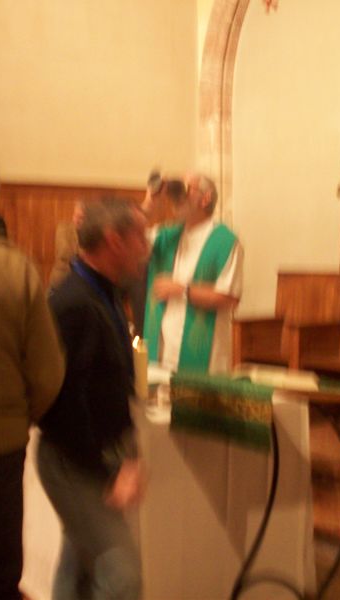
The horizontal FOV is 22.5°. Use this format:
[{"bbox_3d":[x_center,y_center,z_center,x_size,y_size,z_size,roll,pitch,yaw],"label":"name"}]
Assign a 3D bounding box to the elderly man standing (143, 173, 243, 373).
[{"bbox_3d":[0.112,0.262,4.505,0.560,1.840,0.480,2,4,31],"label":"elderly man standing"}]

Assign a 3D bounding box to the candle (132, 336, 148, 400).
[{"bbox_3d":[-0.114,0.264,3.300,0.056,0.240,0.056,0,3,0],"label":"candle"}]

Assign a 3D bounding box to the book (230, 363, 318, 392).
[{"bbox_3d":[0.399,0.292,3.200,0.210,0.060,0.300,-3,4,-38],"label":"book"}]

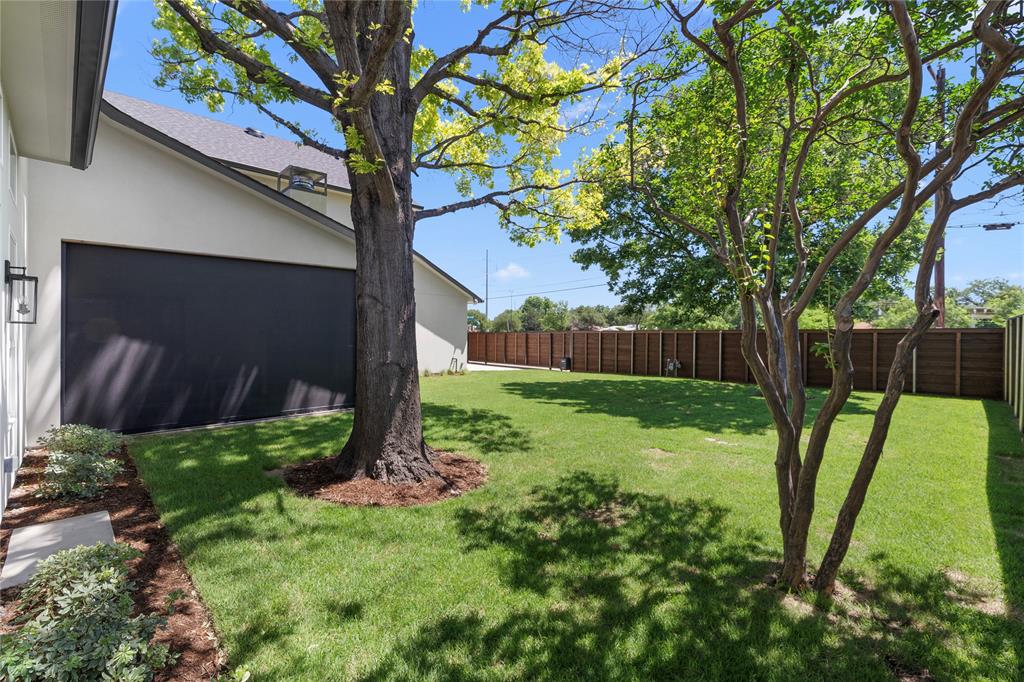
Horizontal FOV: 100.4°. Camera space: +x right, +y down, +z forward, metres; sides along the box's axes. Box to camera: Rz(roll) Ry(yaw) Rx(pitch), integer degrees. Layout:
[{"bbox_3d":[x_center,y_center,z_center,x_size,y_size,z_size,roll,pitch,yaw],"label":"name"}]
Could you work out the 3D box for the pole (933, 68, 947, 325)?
[{"bbox_3d":[14.600,-4.000,14.500,0.280,10.900,0.280,0,1,0],"label":"pole"}]

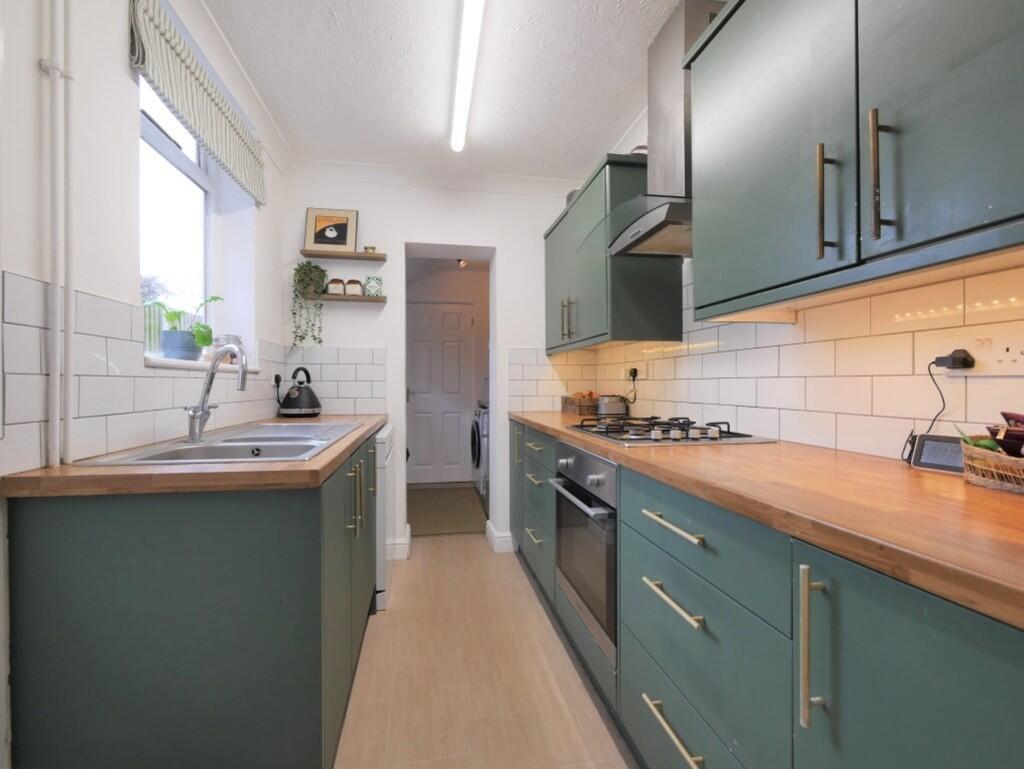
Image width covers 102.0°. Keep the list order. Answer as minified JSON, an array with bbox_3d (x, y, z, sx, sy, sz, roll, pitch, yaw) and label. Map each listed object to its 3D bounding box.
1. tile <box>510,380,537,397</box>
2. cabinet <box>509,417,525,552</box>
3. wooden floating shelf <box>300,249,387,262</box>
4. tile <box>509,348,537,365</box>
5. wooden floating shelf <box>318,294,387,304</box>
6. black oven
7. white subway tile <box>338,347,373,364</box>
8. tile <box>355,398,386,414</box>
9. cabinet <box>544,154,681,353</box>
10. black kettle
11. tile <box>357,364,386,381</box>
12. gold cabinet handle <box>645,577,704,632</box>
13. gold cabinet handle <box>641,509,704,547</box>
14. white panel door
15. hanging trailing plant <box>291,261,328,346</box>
[{"bbox_3d":[0.074,0.025,2.728,0.183,0.100,0.010,0,0,-12],"label":"tile"},{"bbox_3d":[0.309,0.606,2.630,0.567,0.742,0.370,0,0,-12],"label":"cabinet"},{"bbox_3d":[-0.983,-0.759,2.448,0.465,0.025,0.105,0,0,-12],"label":"wooden floating shelf"},{"bbox_3d":[0.072,-0.182,2.737,0.186,0.104,0.008,0,0,-10],"label":"tile"},{"bbox_3d":[-0.993,-0.512,2.494,0.464,0.029,0.100,0,0,-10],"label":"wooden floating shelf"},{"bbox_3d":[0.493,0.546,1.561,0.573,0.608,0.580,0,0,-12],"label":"black oven"},{"bbox_3d":[-0.962,-0.173,2.554,0.197,0.099,0.008,0,0,-10],"label":"white subway tile"},{"bbox_3d":[-0.862,0.137,2.533,0.175,0.100,0.010,0,0,-12],"label":"tile"},{"bbox_3d":[0.498,-0.602,2.344,0.360,0.813,0.993,0,0,-12],"label":"cabinet"},{"bbox_3d":[-1.192,0.044,2.341,0.205,0.285,0.215,0,0,11],"label":"black kettle"},{"bbox_3d":[-0.859,-0.070,2.533,0.169,0.100,0.010,0,0,-12],"label":"tile"},{"bbox_3d":[0.358,0.475,0.913,0.038,0.013,0.214,0,0,-12],"label":"gold cabinet handle"},{"bbox_3d":[0.357,0.309,0.913,0.038,0.012,0.214,0,0,-12],"label":"gold cabinet handle"},{"bbox_3d":[-0.833,0.087,4.627,0.762,1.977,0.045,0,0,-12],"label":"white panel door"},{"bbox_3d":[-1.155,-0.462,2.364,0.200,0.493,0.190,0,0,-12],"label":"hanging trailing plant"}]

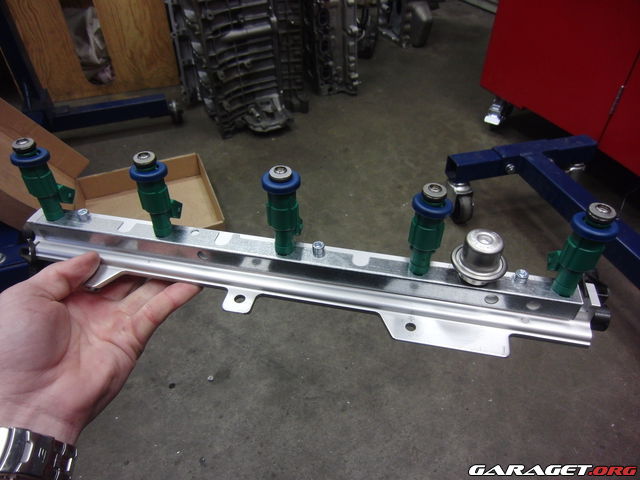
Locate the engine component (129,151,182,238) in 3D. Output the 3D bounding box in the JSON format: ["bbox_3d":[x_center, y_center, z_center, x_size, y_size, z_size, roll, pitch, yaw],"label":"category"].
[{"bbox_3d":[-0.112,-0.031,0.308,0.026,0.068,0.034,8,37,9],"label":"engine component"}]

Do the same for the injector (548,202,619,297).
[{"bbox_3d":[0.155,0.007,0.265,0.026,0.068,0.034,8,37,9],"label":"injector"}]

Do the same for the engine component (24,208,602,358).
[{"bbox_3d":[-0.025,0.025,0.302,0.408,0.027,0.058,8,37,9],"label":"engine component"}]

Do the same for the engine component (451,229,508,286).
[{"bbox_3d":[0.100,0.013,0.280,0.035,0.034,0.035,8,37,9],"label":"engine component"}]

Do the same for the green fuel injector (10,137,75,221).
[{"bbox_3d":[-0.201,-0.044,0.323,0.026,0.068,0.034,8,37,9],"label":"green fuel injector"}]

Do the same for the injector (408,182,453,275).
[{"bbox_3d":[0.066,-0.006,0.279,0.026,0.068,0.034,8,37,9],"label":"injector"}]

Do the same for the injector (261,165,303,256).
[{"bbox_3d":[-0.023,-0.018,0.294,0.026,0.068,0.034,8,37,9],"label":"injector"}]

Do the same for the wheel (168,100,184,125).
[{"bbox_3d":[-0.453,-0.401,1.400,0.042,0.088,0.070,-15,41,-15],"label":"wheel"}]

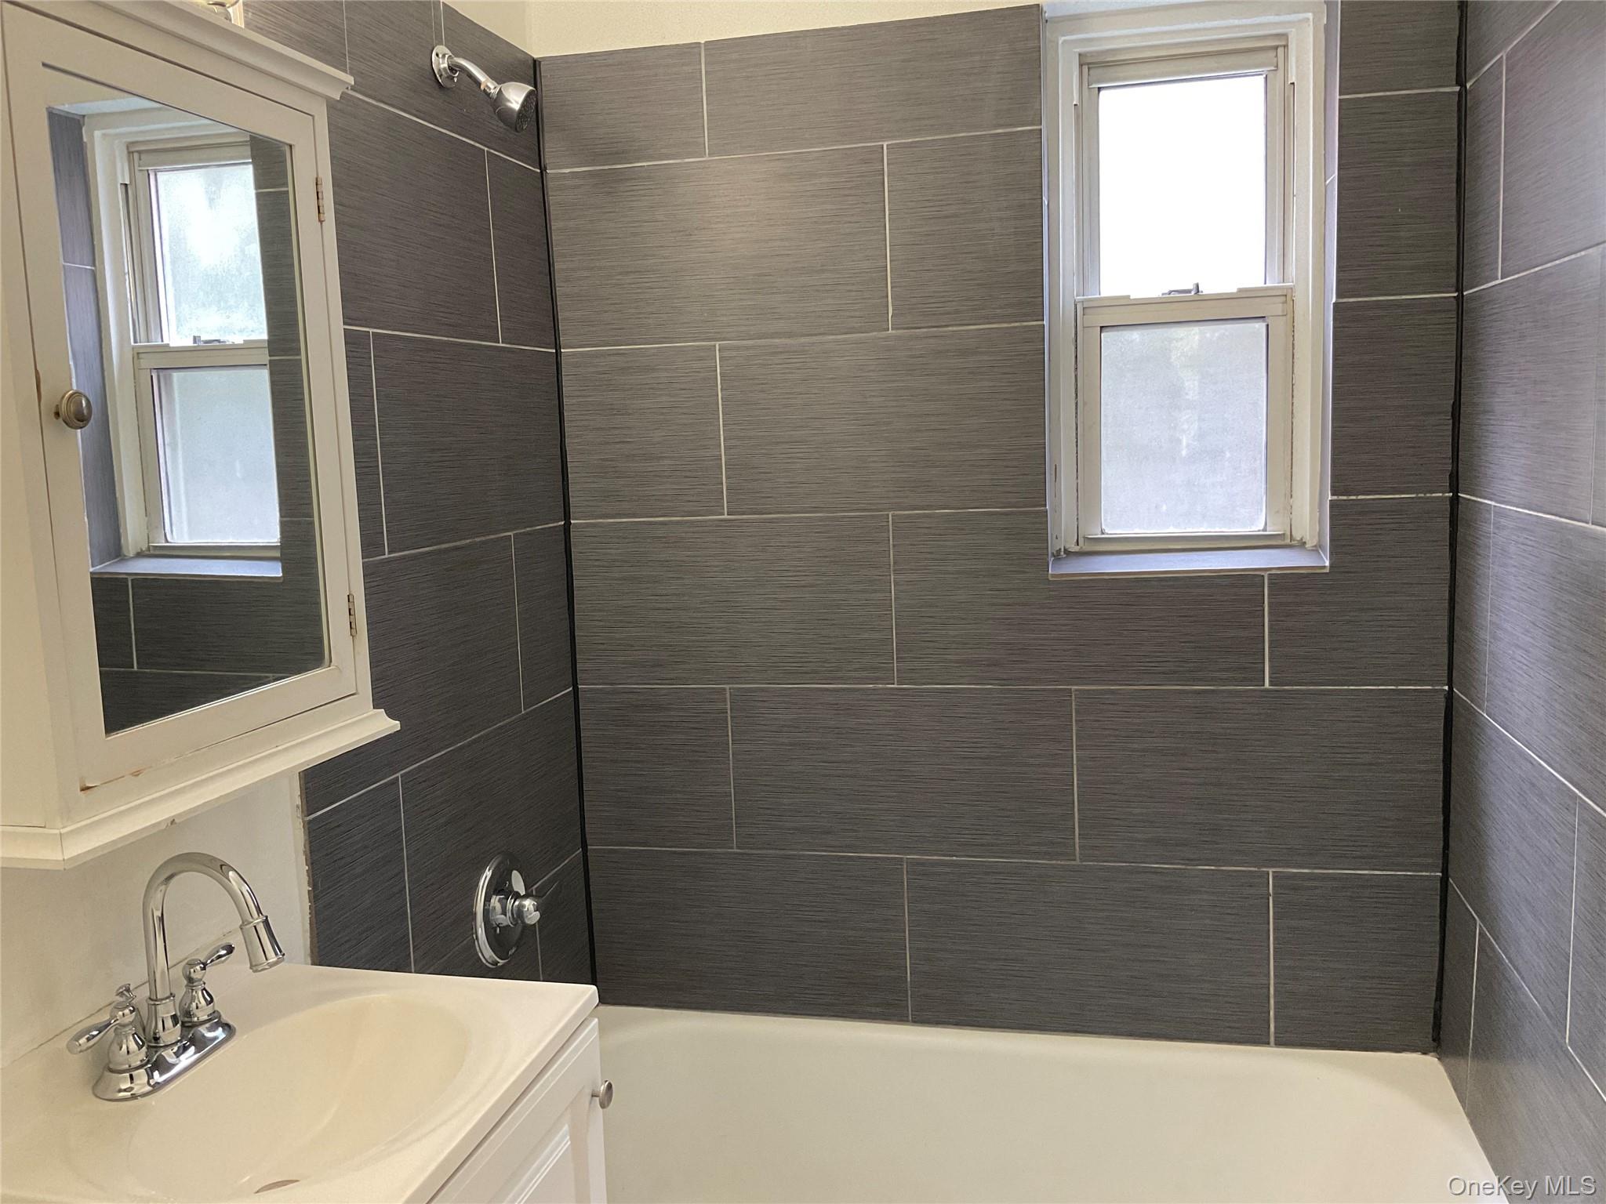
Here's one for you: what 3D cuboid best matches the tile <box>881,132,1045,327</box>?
[{"bbox_3d":[0.271,-0.615,2.237,0.258,0.305,0.010,-1,7,13],"label":"tile"}]

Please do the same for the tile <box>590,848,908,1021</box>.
[{"bbox_3d":[-0.103,0.609,2.476,0.597,0.304,0.012,-1,7,13],"label":"tile"}]

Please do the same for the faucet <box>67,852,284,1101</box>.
[{"bbox_3d":[-0.584,0.349,1.307,0.185,0.218,0.240,-1,7,13],"label":"faucet"}]

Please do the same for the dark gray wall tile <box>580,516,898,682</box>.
[{"bbox_3d":[-0.129,0.000,2.404,0.593,0.305,0.012,-1,7,13],"label":"dark gray wall tile"}]

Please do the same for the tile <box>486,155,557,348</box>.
[{"bbox_3d":[-0.483,-0.590,2.293,0.010,0.305,0.213,-1,7,14],"label":"tile"}]

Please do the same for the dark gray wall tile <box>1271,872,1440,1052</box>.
[{"bbox_3d":[0.915,0.596,2.237,0.257,0.304,0.012,-1,7,13],"label":"dark gray wall tile"}]

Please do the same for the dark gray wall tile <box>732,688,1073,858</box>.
[{"bbox_3d":[0.171,0.300,2.373,0.607,0.306,0.012,-1,7,13],"label":"dark gray wall tile"}]

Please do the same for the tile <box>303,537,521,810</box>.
[{"bbox_3d":[-0.556,0.078,1.962,0.010,0.305,0.620,-1,7,14],"label":"tile"}]

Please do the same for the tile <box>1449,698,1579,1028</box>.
[{"bbox_3d":[0.967,0.331,1.849,0.012,0.306,0.600,-1,7,13],"label":"tile"}]

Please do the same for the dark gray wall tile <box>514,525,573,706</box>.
[{"bbox_3d":[-0.454,0.020,2.342,0.012,0.305,0.219,-1,7,13],"label":"dark gray wall tile"}]

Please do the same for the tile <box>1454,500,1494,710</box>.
[{"bbox_3d":[1.013,0.000,2.030,0.010,0.305,0.200,-1,7,14],"label":"tile"}]

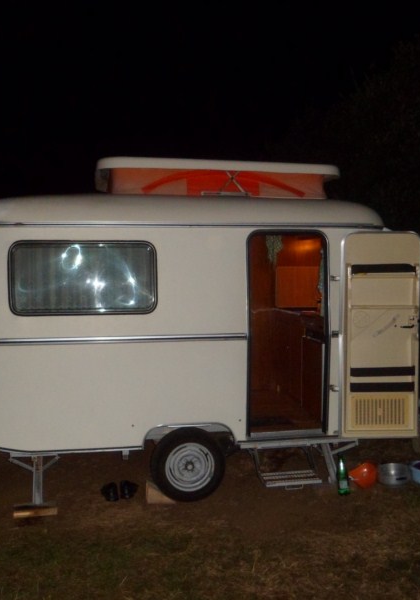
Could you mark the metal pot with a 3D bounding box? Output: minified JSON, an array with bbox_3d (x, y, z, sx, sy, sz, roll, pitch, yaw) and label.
[{"bbox_3d":[1.511,1.421,4.904,0.260,0.115,0.260,0,4,0],"label":"metal pot"}]

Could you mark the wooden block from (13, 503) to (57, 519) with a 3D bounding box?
[{"bbox_3d":[-1.222,1.484,4.247,0.310,0.050,0.130,0,4,-9],"label":"wooden block"}]

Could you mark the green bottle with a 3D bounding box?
[{"bbox_3d":[1.033,1.345,4.625,0.087,0.297,0.087,0,4,-9],"label":"green bottle"}]

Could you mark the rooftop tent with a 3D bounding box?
[{"bbox_3d":[-0.028,-0.922,5.145,1.850,0.320,1.260,0,4,-9],"label":"rooftop tent"}]

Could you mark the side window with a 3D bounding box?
[{"bbox_3d":[-0.907,-0.158,4.327,1.030,0.535,0.040,0,0,-9],"label":"side window"}]

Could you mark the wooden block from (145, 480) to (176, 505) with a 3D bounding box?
[{"bbox_3d":[-0.366,1.412,4.479,0.215,0.170,0.120,0,4,-9],"label":"wooden block"}]

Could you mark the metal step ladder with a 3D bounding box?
[{"bbox_3d":[0.695,1.240,4.523,0.800,0.290,0.340,0,4,-9],"label":"metal step ladder"}]

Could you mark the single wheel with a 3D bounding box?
[{"bbox_3d":[-0.178,1.216,4.529,0.560,0.560,0.150,0,4,-9],"label":"single wheel"}]

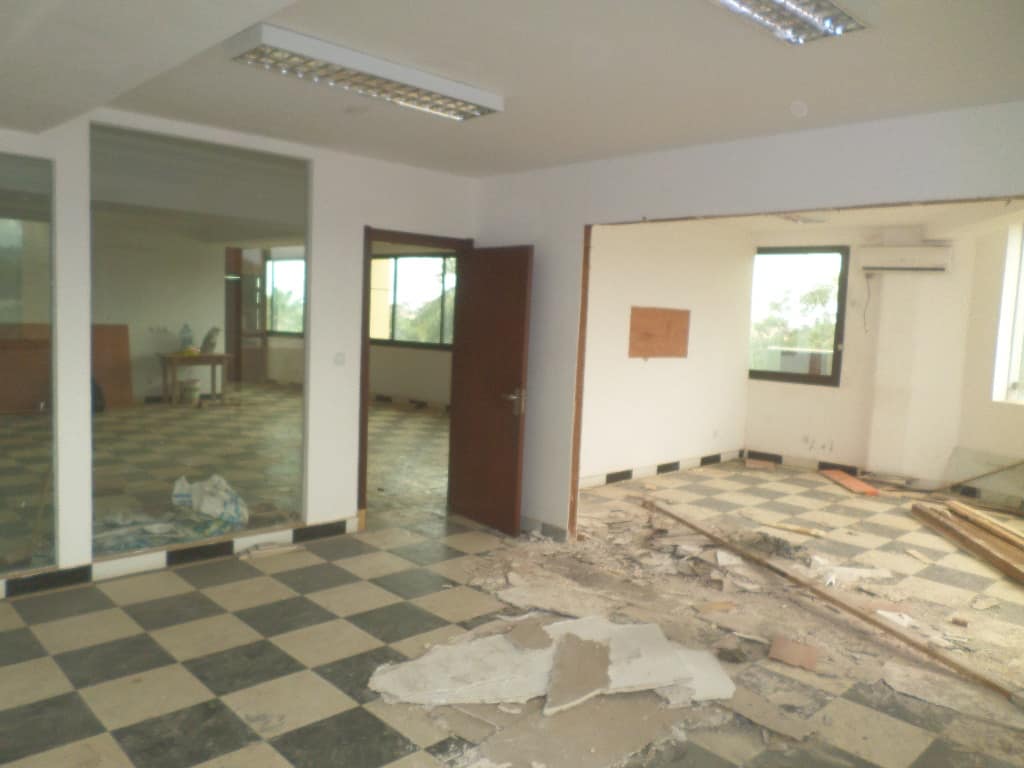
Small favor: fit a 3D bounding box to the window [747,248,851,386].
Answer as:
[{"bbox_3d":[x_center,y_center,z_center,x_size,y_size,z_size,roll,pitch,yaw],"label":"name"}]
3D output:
[{"bbox_3d":[3.264,-0.781,8.463,0.100,1.550,1.100,-2,7,-43],"label":"window"}]

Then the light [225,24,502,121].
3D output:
[{"bbox_3d":[-0.587,-1.364,3.303,1.190,0.078,0.270,-2,7,-41],"label":"light"}]

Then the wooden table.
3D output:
[{"bbox_3d":[-4.959,-0.075,11.542,0.920,0.755,0.560,-2,7,-43],"label":"wooden table"}]

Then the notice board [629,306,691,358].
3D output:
[{"bbox_3d":[1.524,-0.509,7.532,0.990,0.490,0.030,-3,8,-44],"label":"notice board"}]

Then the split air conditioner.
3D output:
[{"bbox_3d":[3.943,-1.245,7.423,0.215,0.270,0.790,-2,7,-43],"label":"split air conditioner"}]

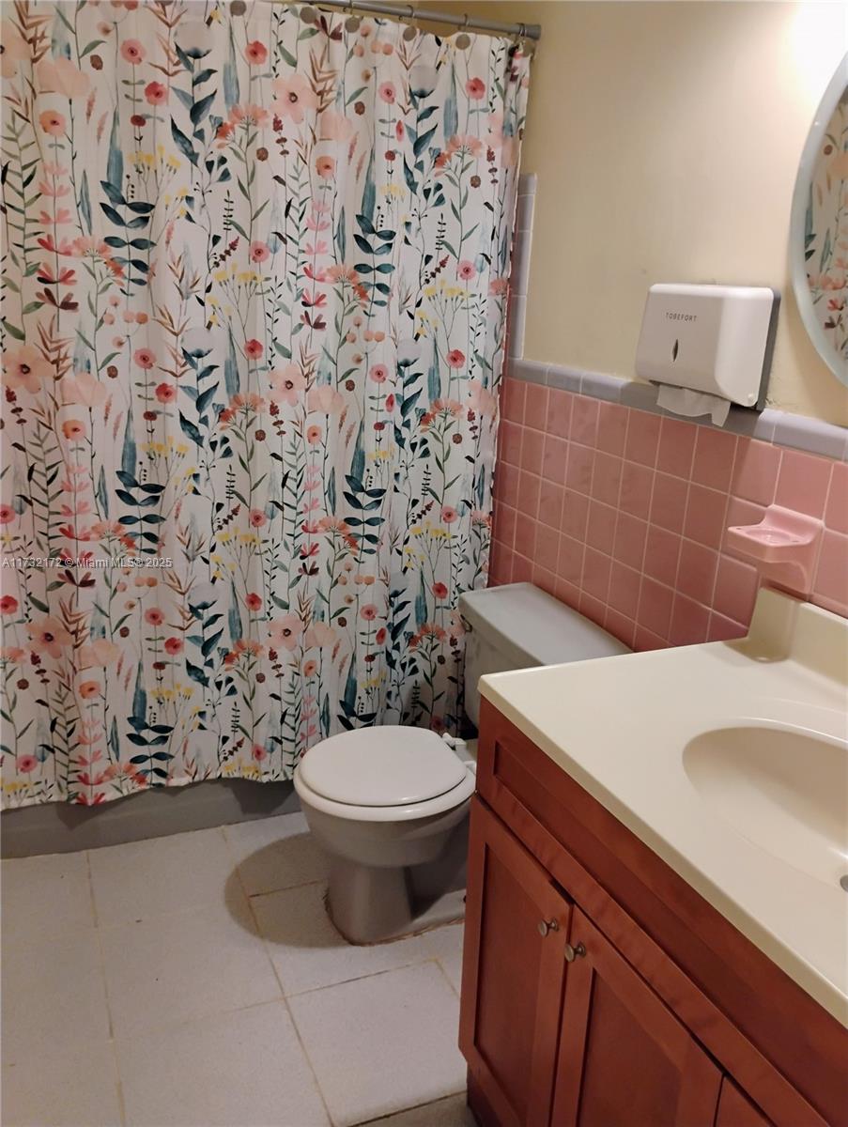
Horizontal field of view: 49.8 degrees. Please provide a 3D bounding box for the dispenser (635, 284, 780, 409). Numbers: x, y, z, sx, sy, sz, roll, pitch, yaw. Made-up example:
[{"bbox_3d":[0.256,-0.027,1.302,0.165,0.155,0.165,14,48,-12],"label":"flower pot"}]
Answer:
[{"bbox_3d":[0.496,-0.387,1.619,0.102,0.196,0.244,-5,19,-23],"label":"dispenser"}]

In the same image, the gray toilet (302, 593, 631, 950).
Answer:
[{"bbox_3d":[0.041,0.479,2.061,0.686,0.688,0.502,-5,19,-23],"label":"gray toilet"}]

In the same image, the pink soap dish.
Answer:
[{"bbox_3d":[0.574,-0.018,1.512,0.095,0.120,0.118,-5,19,-23],"label":"pink soap dish"}]

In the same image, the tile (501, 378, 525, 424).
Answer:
[{"bbox_3d":[0.239,-0.419,2.364,0.010,0.108,0.111,-5,19,-23],"label":"tile"}]

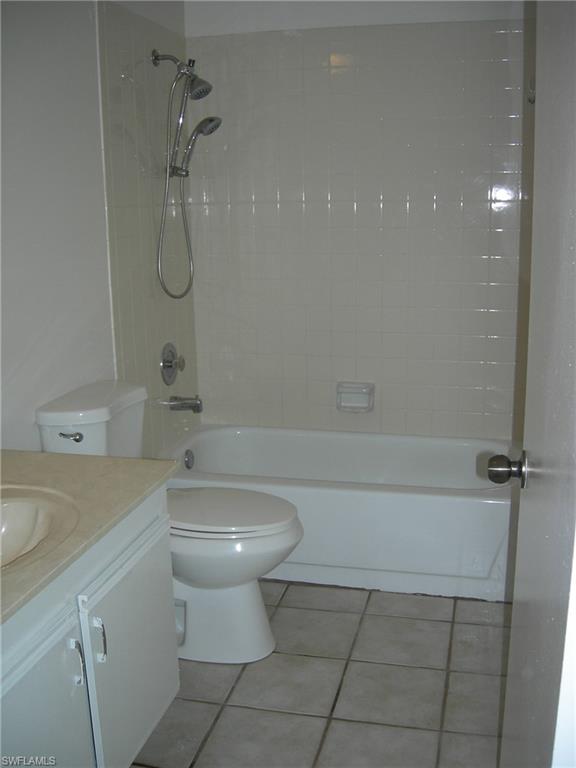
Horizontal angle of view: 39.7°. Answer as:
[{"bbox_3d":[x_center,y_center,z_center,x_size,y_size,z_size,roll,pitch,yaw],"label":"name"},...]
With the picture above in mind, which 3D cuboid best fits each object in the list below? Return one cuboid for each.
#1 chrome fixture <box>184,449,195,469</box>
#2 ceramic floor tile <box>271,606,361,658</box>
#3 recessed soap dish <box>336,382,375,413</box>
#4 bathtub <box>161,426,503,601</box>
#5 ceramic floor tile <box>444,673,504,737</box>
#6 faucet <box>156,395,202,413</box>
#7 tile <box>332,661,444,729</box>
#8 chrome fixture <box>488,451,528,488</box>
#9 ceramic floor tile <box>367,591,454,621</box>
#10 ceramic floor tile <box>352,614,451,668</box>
[{"bbox_3d":[-0.416,0.317,3.373,0.020,0.082,0.082,2,12,14],"label":"chrome fixture"},{"bbox_3d":[0.077,0.810,2.602,0.298,0.010,0.298,2,12,14],"label":"ceramic floor tile"},{"bbox_3d":[0.300,0.057,3.508,0.166,0.132,0.060,2,12,14],"label":"recessed soap dish"},{"bbox_3d":[0.243,0.476,3.206,1.524,0.372,0.755,2,12,14],"label":"bathtub"},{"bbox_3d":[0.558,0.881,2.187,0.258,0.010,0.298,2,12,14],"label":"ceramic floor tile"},{"bbox_3d":[-0.424,0.089,3.337,0.142,0.068,0.055,2,12,14],"label":"faucet"},{"bbox_3d":[0.293,0.876,2.248,0.298,0.010,0.298,2,12,14],"label":"tile"},{"bbox_3d":[0.381,0.148,1.380,0.066,0.066,0.066,2,12,14],"label":"chrome fixture"},{"bbox_3d":[0.423,0.771,2.757,0.298,0.010,0.173,2,12,14],"label":"ceramic floor tile"},{"bbox_3d":[0.363,0.811,2.506,0.300,0.010,0.300,2,12,14],"label":"ceramic floor tile"}]

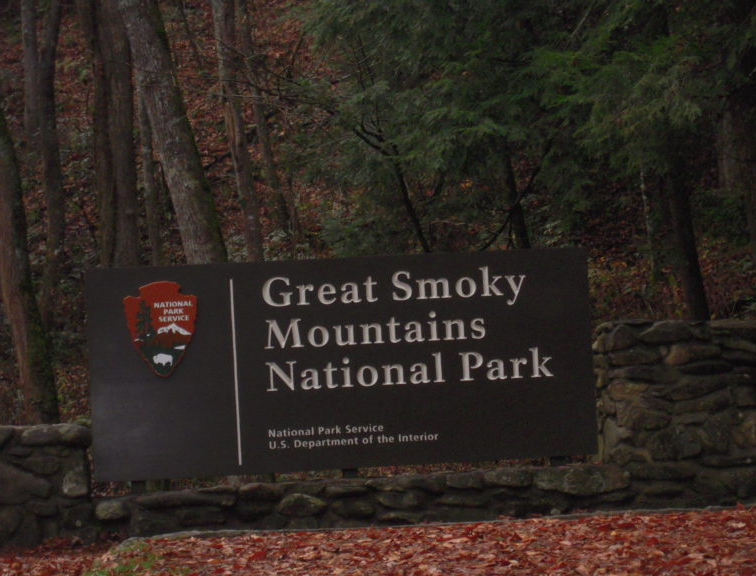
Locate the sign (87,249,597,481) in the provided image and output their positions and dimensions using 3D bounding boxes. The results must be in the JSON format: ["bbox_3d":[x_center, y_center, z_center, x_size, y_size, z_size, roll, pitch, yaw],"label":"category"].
[{"bbox_3d":[-0.196,0.441,14.529,2.962,1.220,0.100,-2,-3,-9],"label":"sign"}]

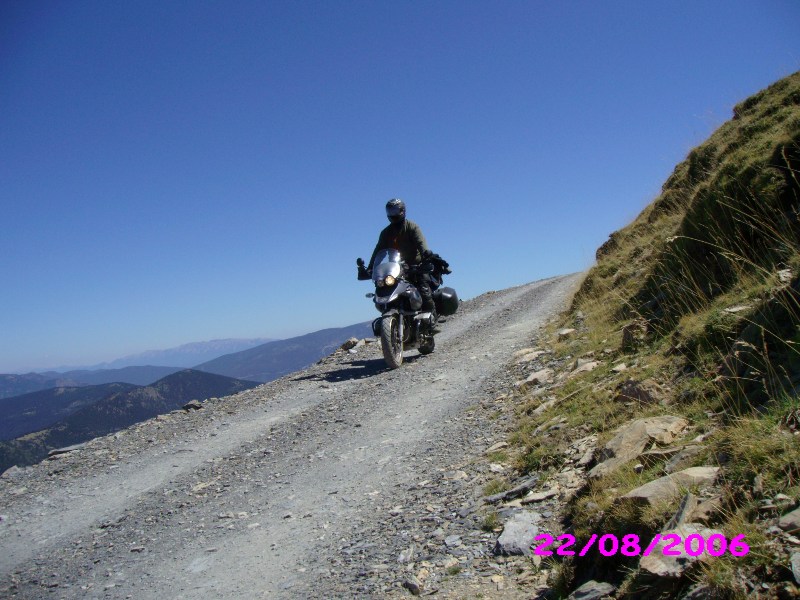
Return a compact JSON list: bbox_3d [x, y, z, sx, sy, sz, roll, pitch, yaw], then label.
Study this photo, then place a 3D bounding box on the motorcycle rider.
[{"bbox_3d":[0.038,-0.460,10.330,0.820,1.650,0.800,-6,-2,17],"label":"motorcycle rider"}]

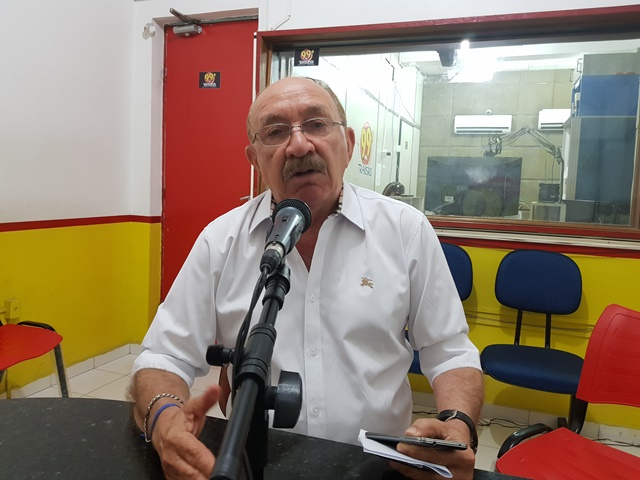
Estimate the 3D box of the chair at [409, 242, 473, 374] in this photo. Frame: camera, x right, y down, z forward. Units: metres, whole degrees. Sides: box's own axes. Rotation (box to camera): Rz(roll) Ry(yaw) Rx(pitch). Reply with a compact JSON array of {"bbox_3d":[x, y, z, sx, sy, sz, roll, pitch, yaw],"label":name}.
[{"bbox_3d":[0.497,0.482,2.275,0.440,0.910,0.500,4,6,18],"label":"chair"}]

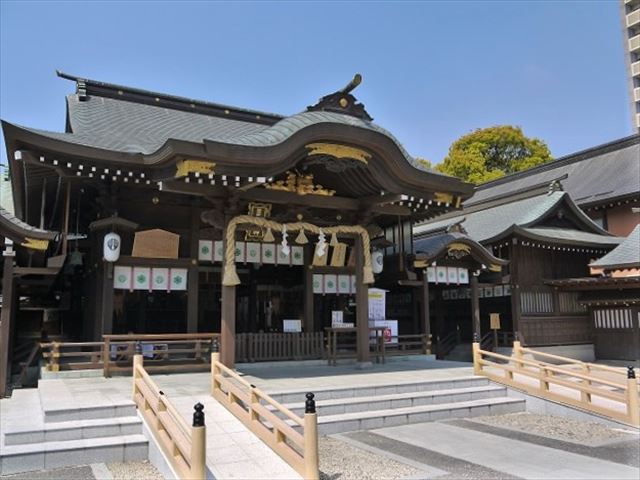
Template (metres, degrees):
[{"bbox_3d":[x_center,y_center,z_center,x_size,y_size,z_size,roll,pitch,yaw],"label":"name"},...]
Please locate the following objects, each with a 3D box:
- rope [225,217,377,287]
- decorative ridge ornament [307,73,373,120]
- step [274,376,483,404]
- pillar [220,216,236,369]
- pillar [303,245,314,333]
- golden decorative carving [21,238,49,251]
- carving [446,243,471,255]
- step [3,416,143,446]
[{"bbox_3d":[-0.416,0.343,12.891,4.080,1.683,0.306,4,-11,-26],"label":"rope"},{"bbox_3d":[0.599,-3.133,11.351,1.683,0.704,0.949,4,-11,-26],"label":"decorative ridge ornament"},{"bbox_3d":[0.977,2.828,9.806,5.253,0.158,0.541,4,-11,-26],"label":"step"},{"bbox_3d":[-2.128,1.174,12.182,0.245,3.611,0.245,4,-11,-26],"label":"pillar"},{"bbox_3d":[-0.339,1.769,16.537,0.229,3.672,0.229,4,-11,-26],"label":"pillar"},{"bbox_3d":[-5.900,0.093,10.717,0.528,0.234,0.078,3,-9,-25],"label":"golden decorative carving"},{"bbox_3d":[4.228,0.274,15.748,0.899,0.352,0.098,3,-9,-25],"label":"carving"},{"bbox_3d":[-2.881,2.262,6.126,1.439,0.147,0.376,3,-9,-25],"label":"step"}]

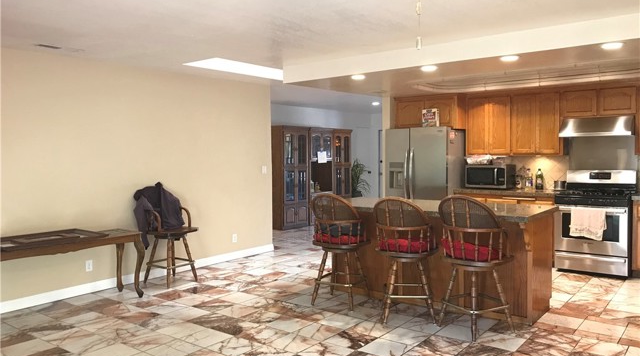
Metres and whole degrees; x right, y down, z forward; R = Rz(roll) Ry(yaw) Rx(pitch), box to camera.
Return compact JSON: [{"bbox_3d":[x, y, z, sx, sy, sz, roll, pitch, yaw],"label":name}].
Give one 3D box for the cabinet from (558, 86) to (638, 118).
[{"bbox_3d":[3.341,-0.892,6.155,0.760,0.355,0.340,1,3,37],"label":"cabinet"}]

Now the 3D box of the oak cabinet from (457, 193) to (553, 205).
[{"bbox_3d":[2.506,0.648,6.824,1.240,0.867,0.610,1,3,38],"label":"oak cabinet"}]

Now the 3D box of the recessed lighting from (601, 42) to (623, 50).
[{"bbox_3d":[2.281,-1.029,4.044,0.165,0.040,0.165,1,3,38],"label":"recessed lighting"}]

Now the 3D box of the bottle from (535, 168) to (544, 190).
[{"bbox_3d":[2.832,0.017,6.661,0.080,0.276,0.080,1,3,37],"label":"bottle"}]

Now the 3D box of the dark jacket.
[{"bbox_3d":[-1.821,0.413,5.943,0.320,0.720,0.570,1,3,38],"label":"dark jacket"}]

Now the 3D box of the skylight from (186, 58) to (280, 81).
[{"bbox_3d":[-0.741,-1.311,6.310,0.570,0.060,1.900,1,3,38],"label":"skylight"}]

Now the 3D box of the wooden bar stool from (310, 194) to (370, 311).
[{"bbox_3d":[0.183,0.672,4.928,0.470,1.055,0.540,1,3,30],"label":"wooden bar stool"}]

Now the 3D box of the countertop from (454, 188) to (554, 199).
[{"bbox_3d":[2.493,0.195,6.796,1.240,0.042,0.640,1,3,38],"label":"countertop"}]

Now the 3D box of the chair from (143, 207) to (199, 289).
[{"bbox_3d":[-1.704,0.659,5.880,0.540,1.050,0.470,1,3,38],"label":"chair"}]

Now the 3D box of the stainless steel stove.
[{"bbox_3d":[3.243,0.507,6.090,0.755,1.170,0.670,1,3,37],"label":"stainless steel stove"}]

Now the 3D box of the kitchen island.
[{"bbox_3d":[1.076,0.720,5.009,2.080,0.900,0.960,1,3,37],"label":"kitchen island"}]

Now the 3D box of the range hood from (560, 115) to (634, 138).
[{"bbox_3d":[3.290,-0.600,6.111,0.755,0.232,0.500,1,3,37],"label":"range hood"}]

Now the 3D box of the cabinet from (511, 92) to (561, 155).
[{"bbox_3d":[2.792,-0.687,6.589,0.625,0.793,0.340,1,3,37],"label":"cabinet"}]

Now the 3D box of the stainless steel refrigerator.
[{"bbox_3d":[1.502,0.184,7.264,0.910,1.745,0.800,1,3,37],"label":"stainless steel refrigerator"}]

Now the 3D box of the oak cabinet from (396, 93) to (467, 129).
[{"bbox_3d":[1.641,-0.923,7.441,0.932,0.445,0.580,1,3,38],"label":"oak cabinet"}]

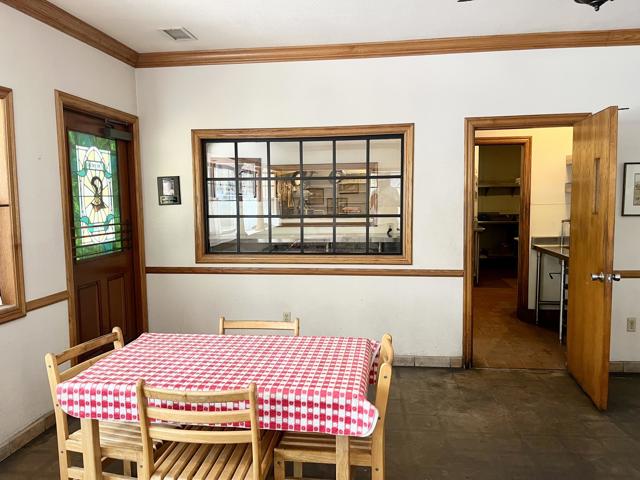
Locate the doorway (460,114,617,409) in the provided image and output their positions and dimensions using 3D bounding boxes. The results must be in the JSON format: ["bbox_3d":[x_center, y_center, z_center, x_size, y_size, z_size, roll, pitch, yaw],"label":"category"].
[{"bbox_3d":[1.665,0.084,3.640,0.984,2.131,0.860,0,5,7],"label":"doorway"}]

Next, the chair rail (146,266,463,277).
[{"bbox_3d":[-0.189,0.289,4.258,2.844,0.060,0.025,0,5,7],"label":"chair rail"}]

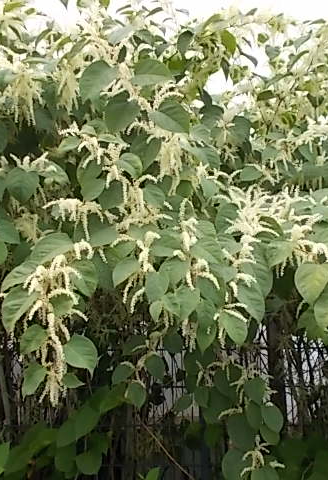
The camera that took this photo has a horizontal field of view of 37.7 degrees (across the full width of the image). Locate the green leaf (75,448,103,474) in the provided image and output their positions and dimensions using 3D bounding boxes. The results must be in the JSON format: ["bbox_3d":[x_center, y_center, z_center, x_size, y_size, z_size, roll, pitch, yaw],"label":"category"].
[{"bbox_3d":[-0.361,1.060,2.300,0.128,0.119,0.025,4,-35,-7],"label":"green leaf"}]

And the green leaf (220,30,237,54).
[{"bbox_3d":[0.335,-1.027,2.500,0.074,0.151,0.033,-21,-10,5],"label":"green leaf"}]

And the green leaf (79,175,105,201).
[{"bbox_3d":[-0.264,-0.191,1.750,0.091,0.102,0.030,9,-10,-8],"label":"green leaf"}]

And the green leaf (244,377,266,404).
[{"bbox_3d":[0.371,0.611,1.950,0.085,0.116,0.030,-9,-30,6],"label":"green leaf"}]

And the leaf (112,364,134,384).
[{"bbox_3d":[-0.177,0.588,2.100,0.111,0.082,0.024,-34,-26,-26],"label":"leaf"}]

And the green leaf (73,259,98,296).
[{"bbox_3d":[-0.265,0.126,1.620,0.089,0.138,0.030,-24,-23,-22],"label":"green leaf"}]

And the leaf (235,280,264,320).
[{"bbox_3d":[0.288,0.201,1.600,0.083,0.143,0.030,-24,-22,2],"label":"leaf"}]

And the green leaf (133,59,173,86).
[{"bbox_3d":[-0.055,-0.801,2.300,0.182,0.149,0.030,3,-16,-1],"label":"green leaf"}]

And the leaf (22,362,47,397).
[{"bbox_3d":[-0.498,0.537,1.850,0.083,0.136,0.030,27,-33,8],"label":"leaf"}]

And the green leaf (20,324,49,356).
[{"bbox_3d":[-0.445,0.342,1.650,0.108,0.091,0.024,-34,-21,-34],"label":"green leaf"}]

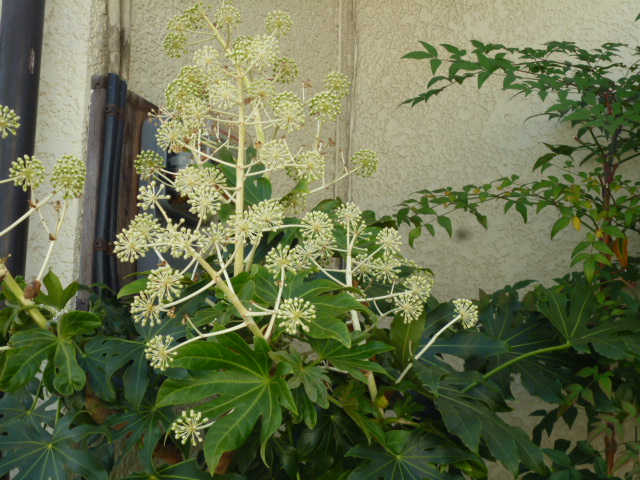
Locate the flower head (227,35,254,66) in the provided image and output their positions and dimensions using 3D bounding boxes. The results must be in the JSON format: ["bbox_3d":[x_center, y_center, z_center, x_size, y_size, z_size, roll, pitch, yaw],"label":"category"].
[{"bbox_3d":[-0.113,-0.268,2.040,0.041,0.044,0.041,2,-12,0],"label":"flower head"}]

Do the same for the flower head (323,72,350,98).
[{"bbox_3d":[0.023,-0.216,2.020,0.039,0.036,0.038,2,-12,0],"label":"flower head"}]

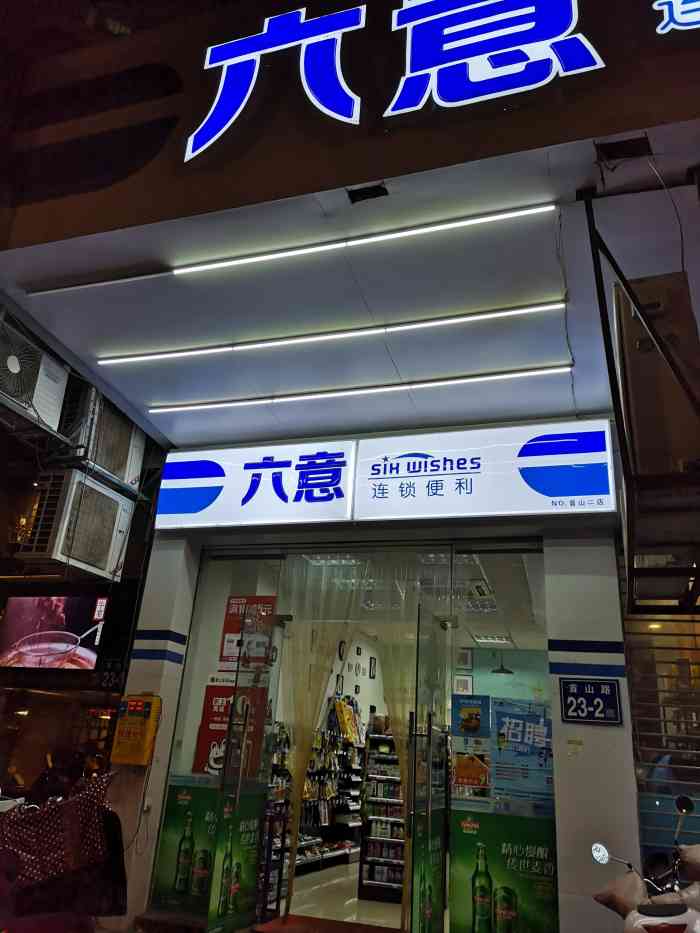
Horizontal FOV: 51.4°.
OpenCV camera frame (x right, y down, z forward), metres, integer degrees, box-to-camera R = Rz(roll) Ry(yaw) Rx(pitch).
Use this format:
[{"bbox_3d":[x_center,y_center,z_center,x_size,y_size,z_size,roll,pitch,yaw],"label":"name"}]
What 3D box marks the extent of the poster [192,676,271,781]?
[{"bbox_3d":[-1.003,2.192,6.206,0.600,0.810,0.015,-4,-25,18],"label":"poster"}]

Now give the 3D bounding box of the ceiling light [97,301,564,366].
[{"bbox_3d":[-0.298,-0.942,5.249,3.550,0.040,0.040,-4,-25,18],"label":"ceiling light"}]

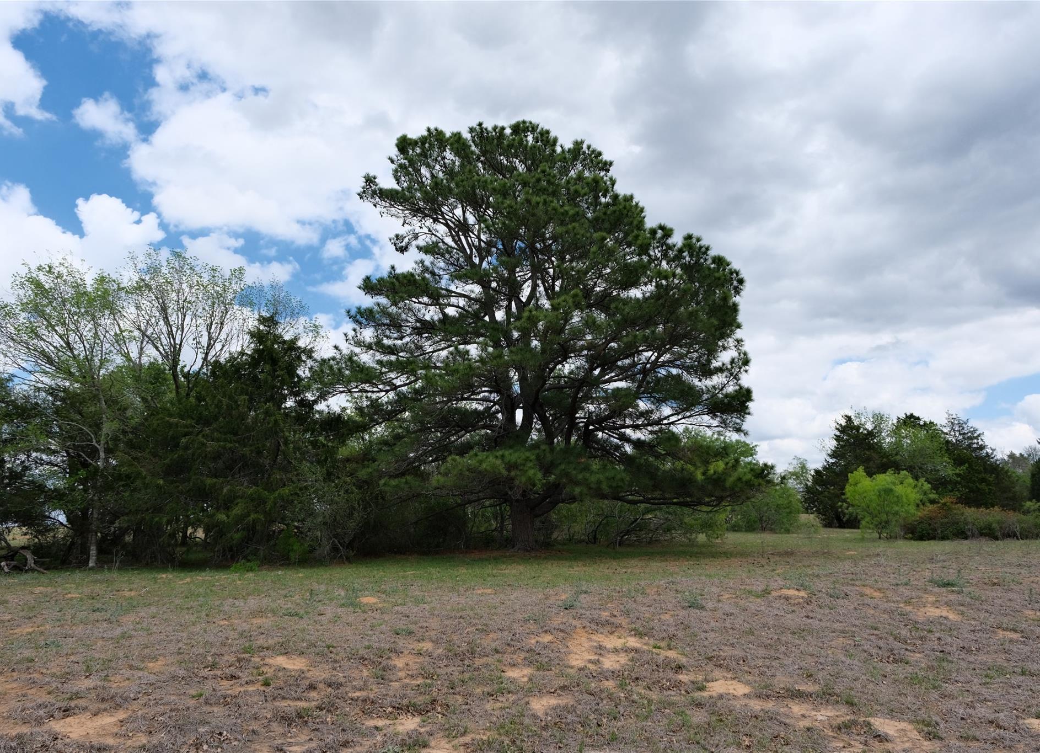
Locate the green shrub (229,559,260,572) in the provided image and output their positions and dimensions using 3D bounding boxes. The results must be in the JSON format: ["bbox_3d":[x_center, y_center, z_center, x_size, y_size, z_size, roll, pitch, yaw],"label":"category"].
[{"bbox_3d":[-7.564,5.204,20.693,0.800,0.350,0.750,3,-11,-19],"label":"green shrub"}]

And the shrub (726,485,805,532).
[{"bbox_3d":[16.464,8.901,50.653,4.920,3.160,4.700,-4,-11,17],"label":"shrub"}]

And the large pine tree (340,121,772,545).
[{"bbox_3d":[0.909,-2.104,30.358,16.900,17.720,16.500,-1,-10,2],"label":"large pine tree"}]

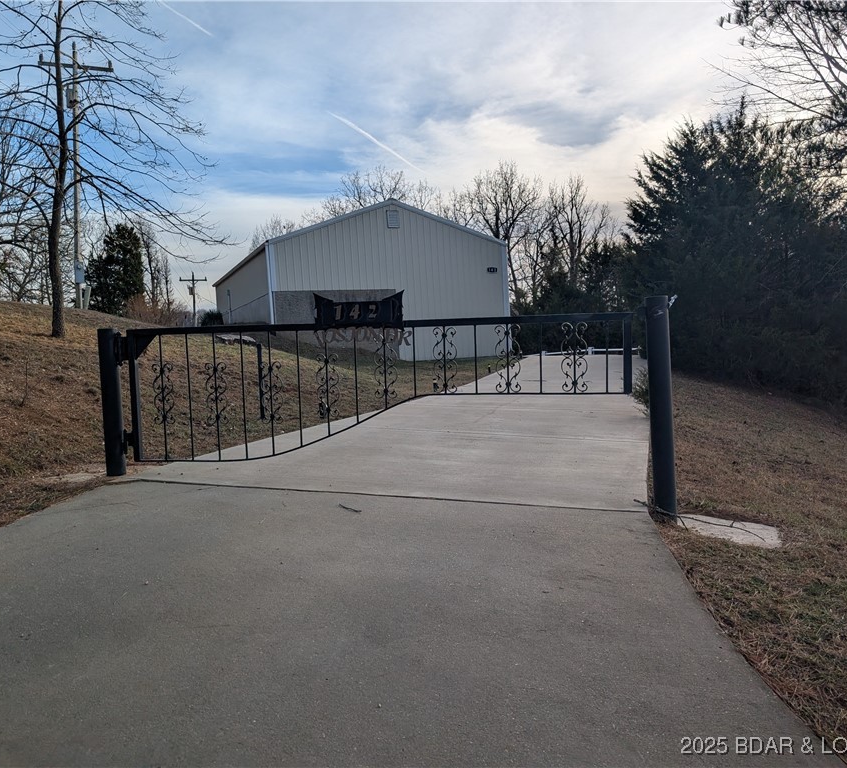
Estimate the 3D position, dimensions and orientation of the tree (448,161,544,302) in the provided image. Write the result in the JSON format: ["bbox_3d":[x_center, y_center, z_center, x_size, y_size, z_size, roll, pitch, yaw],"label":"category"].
[{"bbox_3d":[4.731,-8.415,45.000,6.100,11.748,6.000,-4,2,0],"label":"tree"}]

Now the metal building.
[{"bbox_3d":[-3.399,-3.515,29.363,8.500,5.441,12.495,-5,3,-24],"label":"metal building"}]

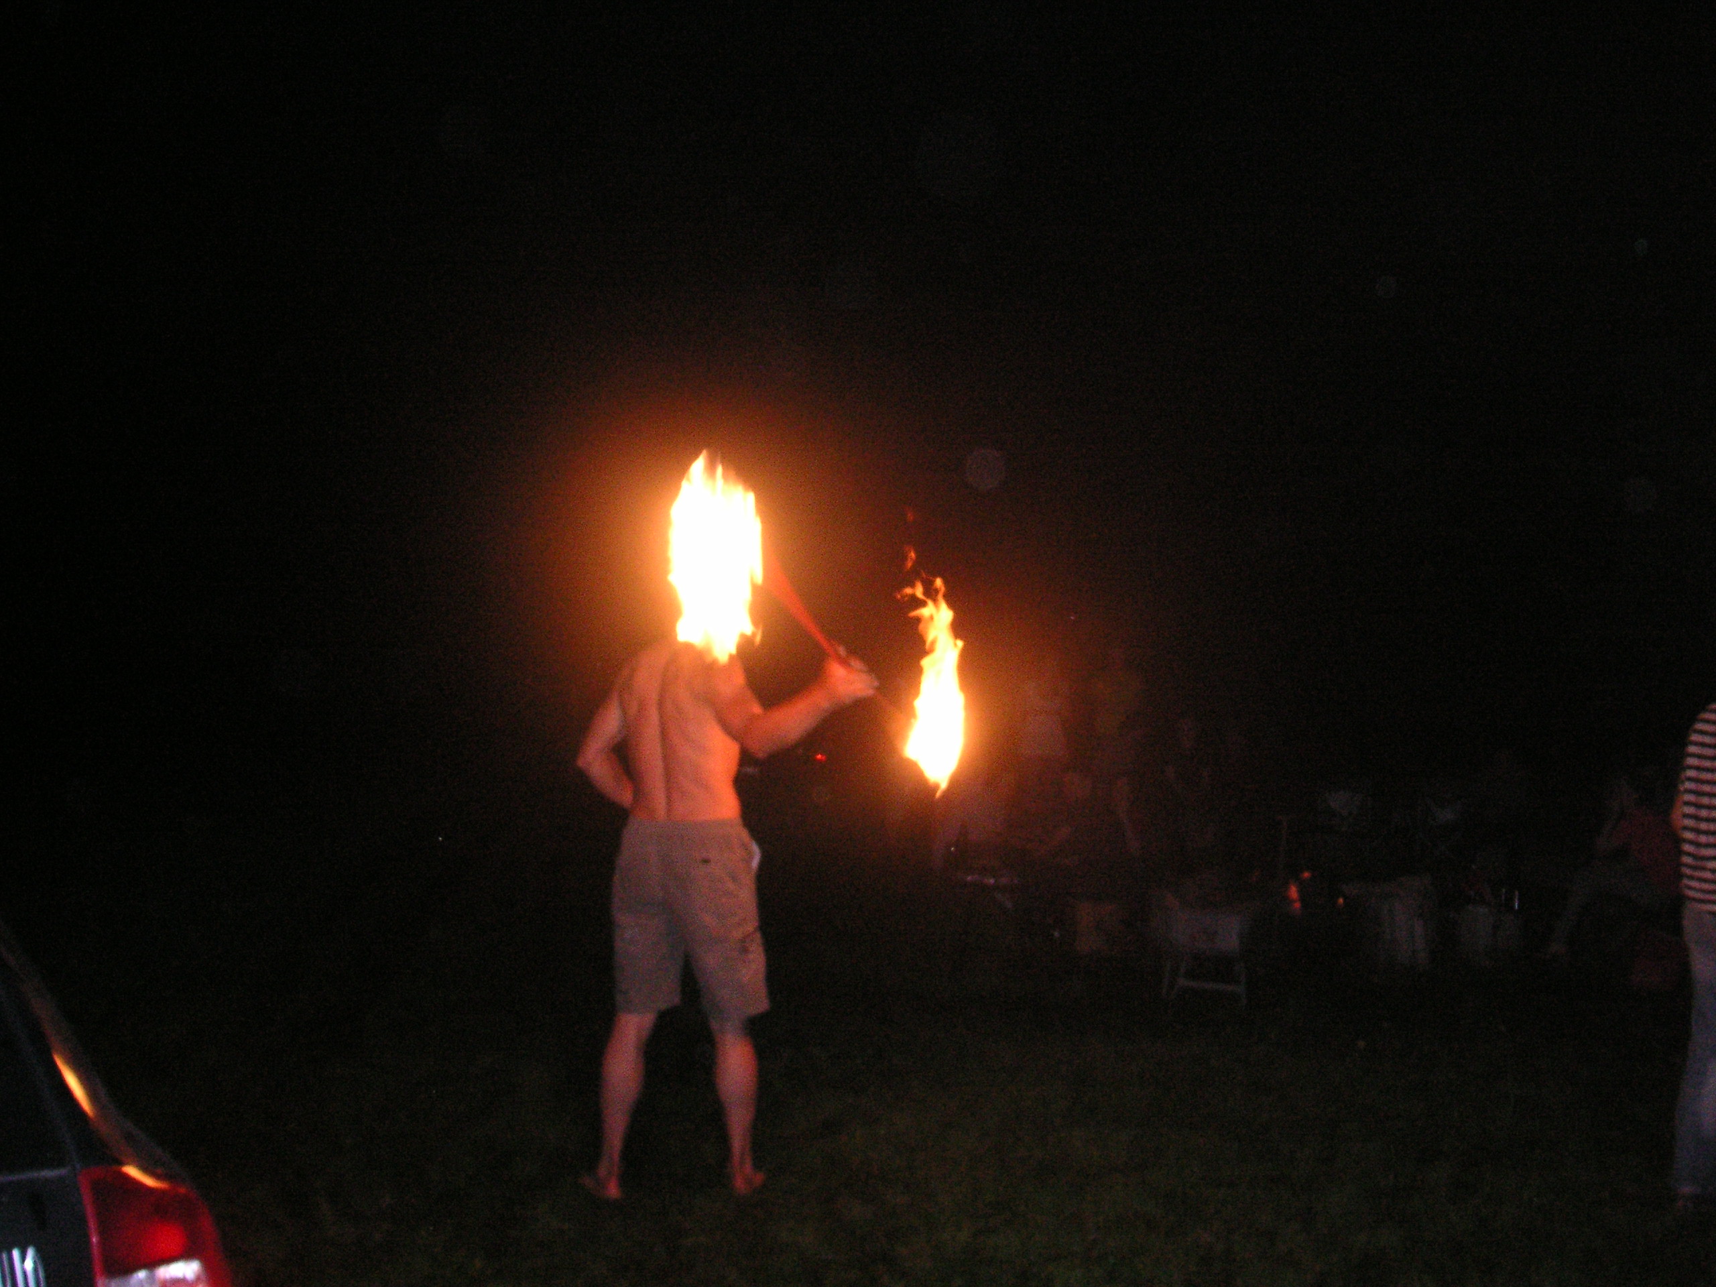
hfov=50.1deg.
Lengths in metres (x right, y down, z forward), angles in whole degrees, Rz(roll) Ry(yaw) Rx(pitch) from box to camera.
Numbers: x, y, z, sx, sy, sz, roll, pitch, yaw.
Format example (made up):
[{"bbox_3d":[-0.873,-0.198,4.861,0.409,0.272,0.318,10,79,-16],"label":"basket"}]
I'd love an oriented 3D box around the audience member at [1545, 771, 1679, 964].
[{"bbox_3d":[4.030,1.175,9.800,0.820,1.000,0.520,0,-1,20],"label":"audience member"}]

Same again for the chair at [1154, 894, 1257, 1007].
[{"bbox_3d":[1.644,1.455,8.700,0.450,0.550,0.450,-1,-1,23],"label":"chair"}]

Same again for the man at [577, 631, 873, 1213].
[{"bbox_3d":[-0.370,0.670,5.220,0.840,1.780,0.500,0,-1,10],"label":"man"}]

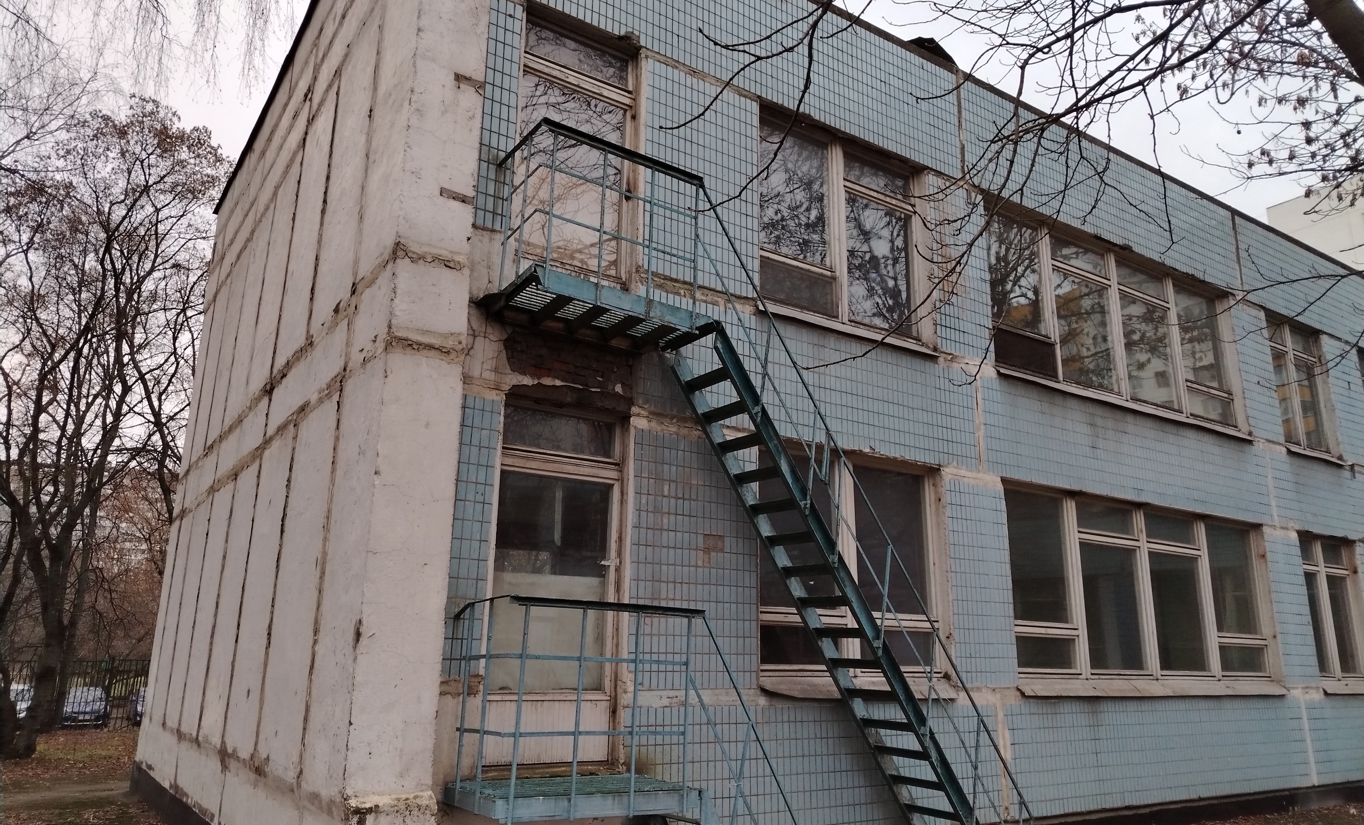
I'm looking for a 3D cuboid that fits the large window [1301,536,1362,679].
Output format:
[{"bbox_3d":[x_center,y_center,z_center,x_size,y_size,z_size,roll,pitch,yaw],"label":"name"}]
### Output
[{"bbox_3d":[9.188,2.795,13.535,1.730,1.990,0.150,10,-18,-32],"label":"large window"}]

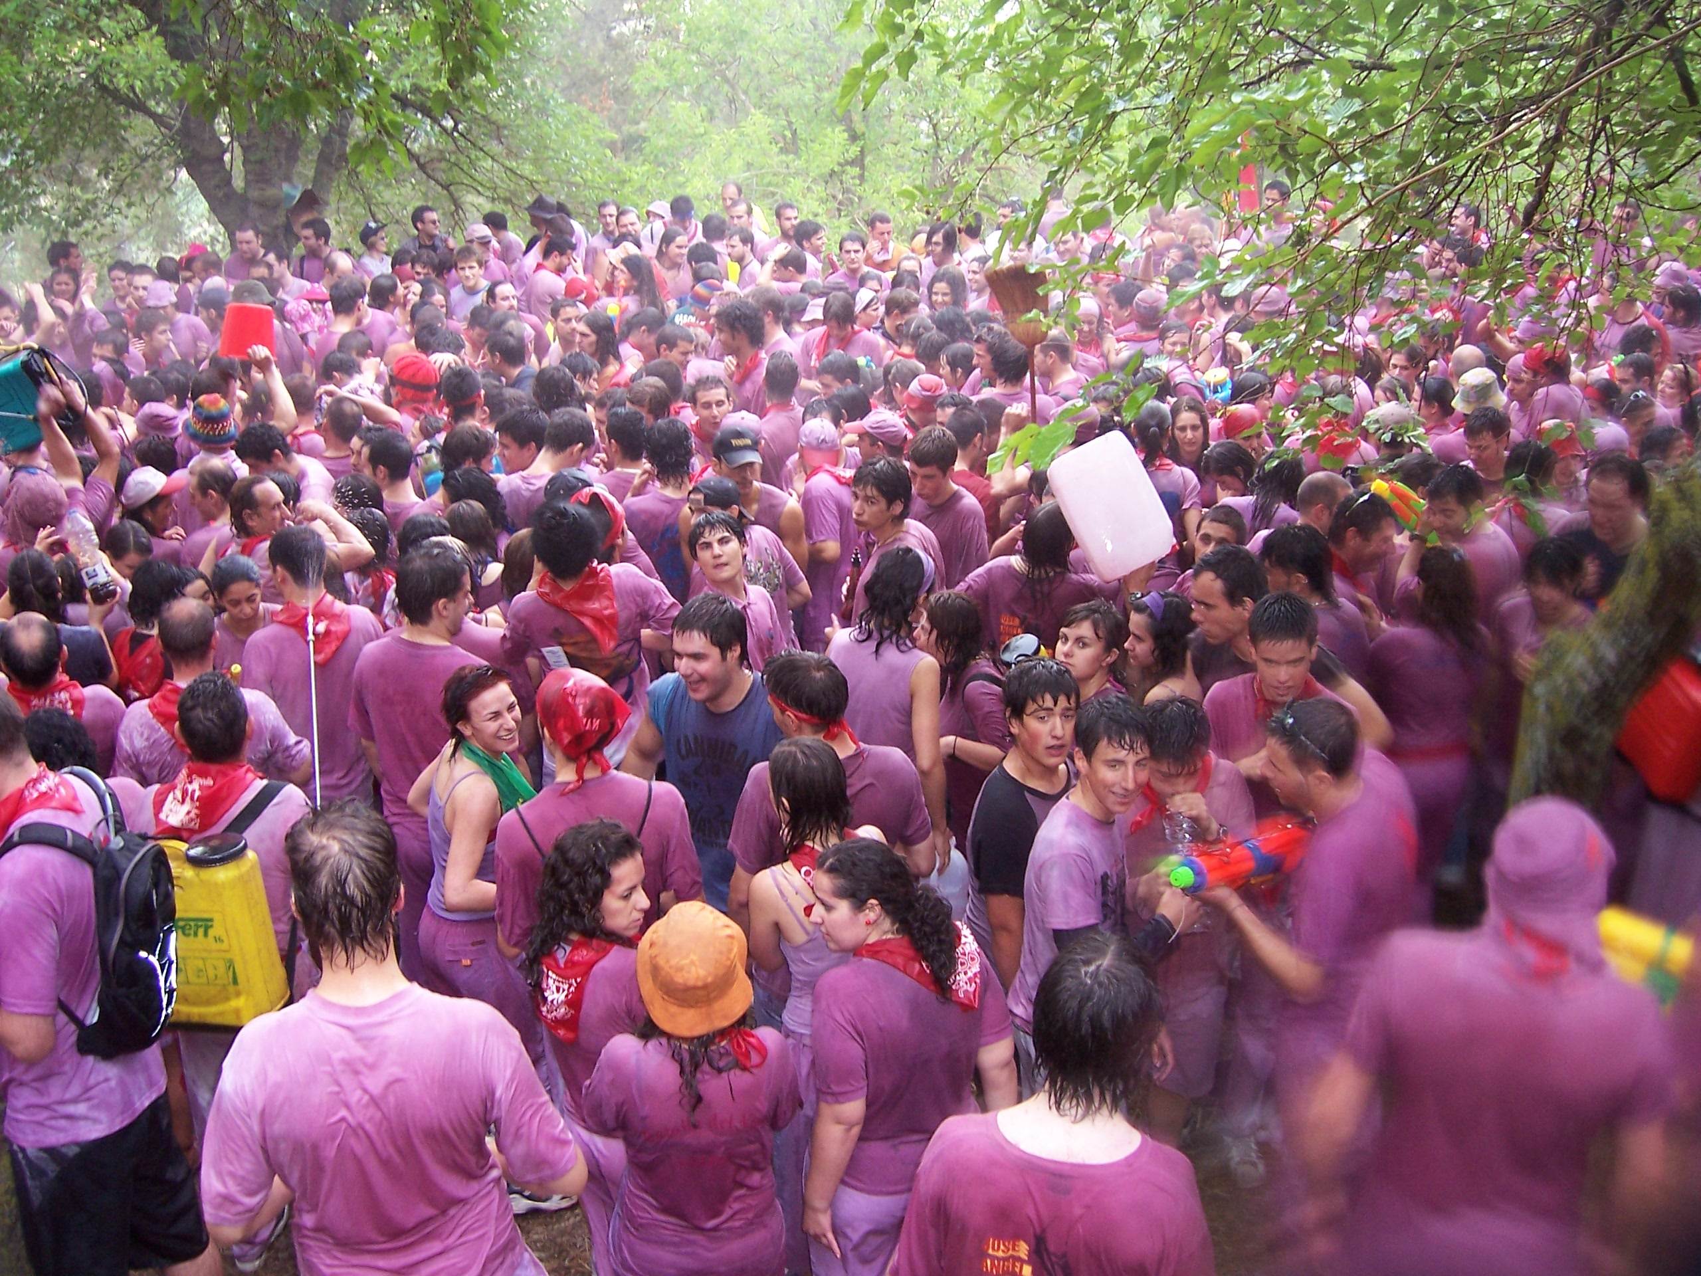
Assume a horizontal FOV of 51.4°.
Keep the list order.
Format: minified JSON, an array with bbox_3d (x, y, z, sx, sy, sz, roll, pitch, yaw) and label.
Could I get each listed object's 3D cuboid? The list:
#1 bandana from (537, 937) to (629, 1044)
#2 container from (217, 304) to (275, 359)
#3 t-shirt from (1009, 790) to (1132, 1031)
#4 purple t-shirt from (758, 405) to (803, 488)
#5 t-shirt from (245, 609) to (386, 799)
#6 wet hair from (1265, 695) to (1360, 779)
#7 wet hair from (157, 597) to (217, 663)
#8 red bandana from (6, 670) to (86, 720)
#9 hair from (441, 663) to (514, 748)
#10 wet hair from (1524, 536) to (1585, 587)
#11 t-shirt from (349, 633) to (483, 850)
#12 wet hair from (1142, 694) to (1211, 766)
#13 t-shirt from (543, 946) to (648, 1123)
[{"bbox_3d":[-0.524,0.700,3.550,0.230,0.180,0.220,-16,24,-39],"label":"bandana"},{"bbox_3d":[-2.657,-1.353,7.800,0.262,0.245,0.262,0,20,0],"label":"container"},{"bbox_3d":[0.516,0.645,4.080,0.270,0.600,0.390,17,25,23],"label":"t-shirt"},{"bbox_3d":[-0.325,-0.830,8.400,0.460,0.620,0.280,-3,19,-8],"label":"purple t-shirt"},{"bbox_3d":[-1.540,0.225,5.104,0.440,0.640,0.260,-6,20,-17],"label":"t-shirt"},{"bbox_3d":[1.083,0.229,4.150,0.220,0.190,0.175,-23,23,-5],"label":"wet hair"},{"bbox_3d":[-1.801,-0.020,4.800,0.160,0.170,0.185,0,20,0],"label":"wet hair"},{"bbox_3d":[-2.183,0.171,4.800,0.230,0.170,0.190,0,20,0],"label":"red bandana"},{"bbox_3d":[-0.885,0.159,4.200,0.205,0.210,0.180,15,25,35],"label":"hair"},{"bbox_3d":[2.148,-0.225,5.400,0.190,0.190,0.200,4,19,11],"label":"wet hair"},{"bbox_3d":[-1.203,0.277,4.950,0.460,0.630,0.270,3,20,8],"label":"t-shirt"},{"bbox_3d":[0.799,0.227,4.350,0.180,0.190,0.210,3,45,9],"label":"wet hair"},{"bbox_3d":[-0.458,0.853,3.680,0.270,0.480,0.400,-16,24,-39],"label":"t-shirt"}]

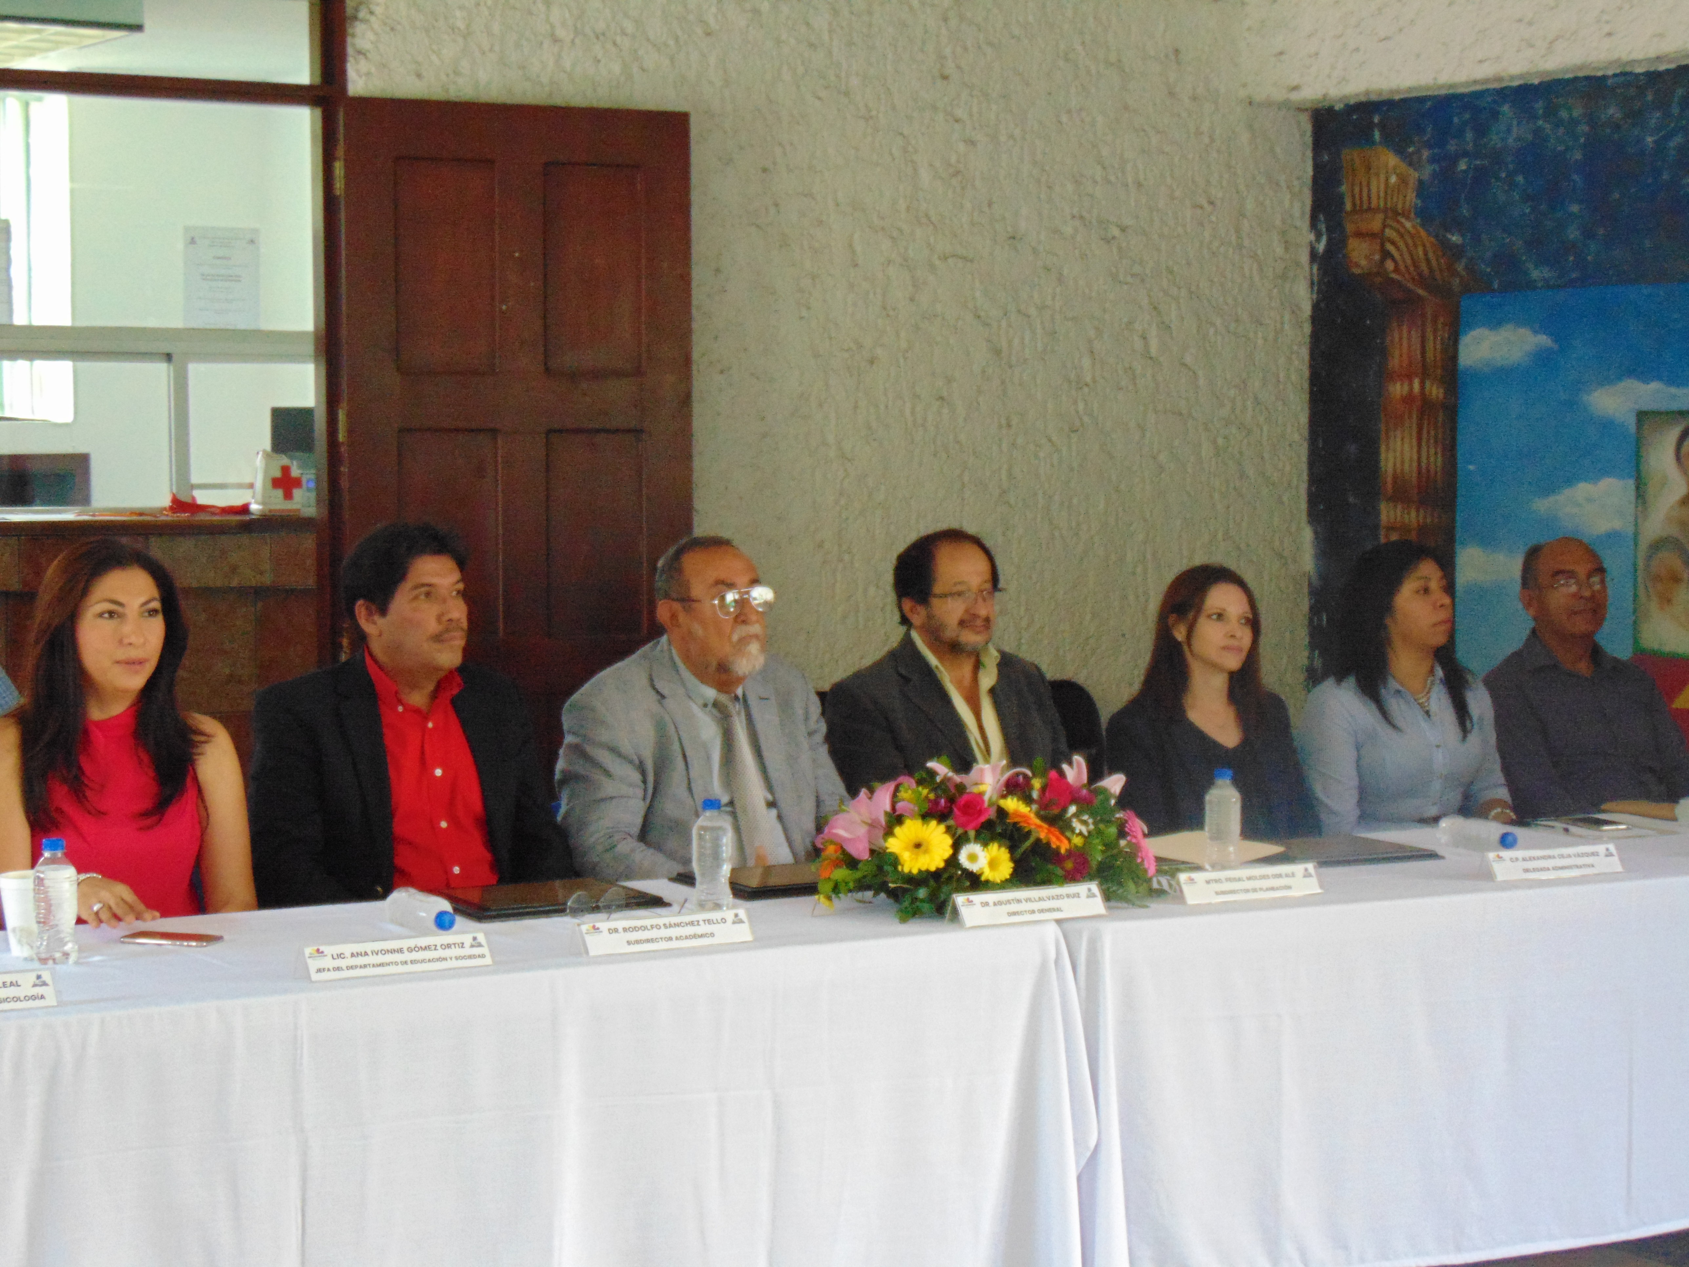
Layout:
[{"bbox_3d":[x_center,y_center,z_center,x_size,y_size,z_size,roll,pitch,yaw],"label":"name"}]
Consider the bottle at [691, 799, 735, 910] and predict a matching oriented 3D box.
[{"bbox_3d":[-0.218,0.364,5.749,0.067,0.187,0.067,0,4,0],"label":"bottle"}]

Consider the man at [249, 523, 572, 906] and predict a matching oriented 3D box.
[{"bbox_3d":[-0.652,0.501,5.846,0.550,1.360,0.700,-3,5,-35],"label":"man"}]

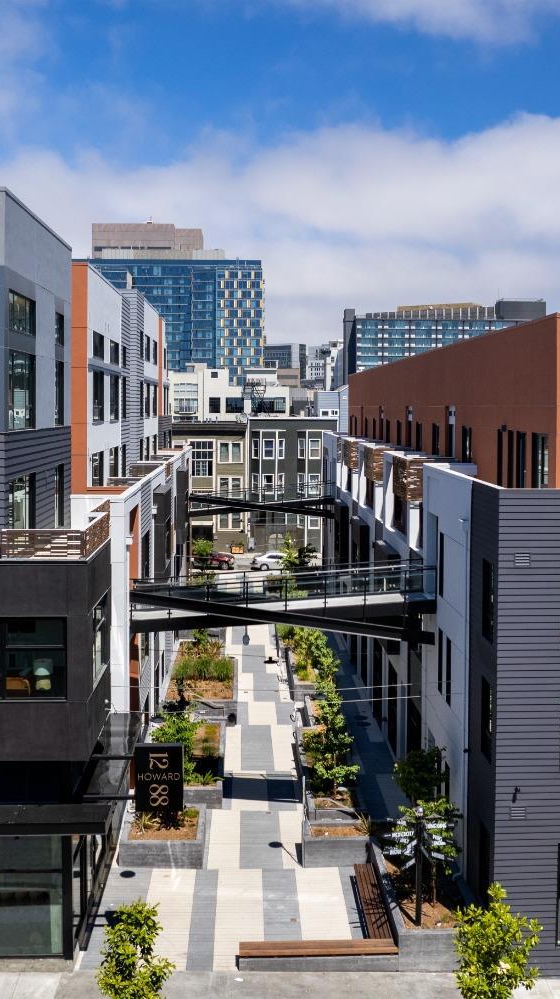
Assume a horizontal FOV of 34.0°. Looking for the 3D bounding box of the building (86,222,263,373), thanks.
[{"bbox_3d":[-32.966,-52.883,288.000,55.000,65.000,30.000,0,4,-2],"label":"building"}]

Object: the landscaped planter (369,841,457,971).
[{"bbox_3d":[3.603,10.063,23.299,1.900,0.950,4.800,0,3,-2],"label":"landscaped planter"}]

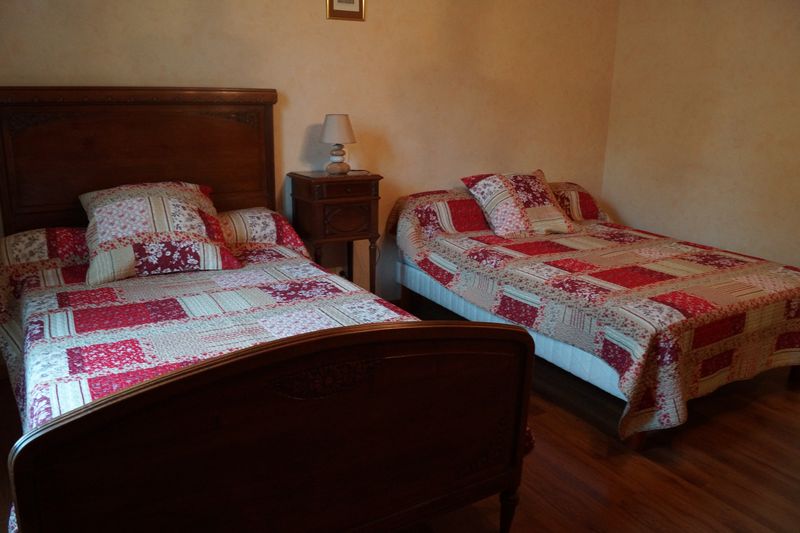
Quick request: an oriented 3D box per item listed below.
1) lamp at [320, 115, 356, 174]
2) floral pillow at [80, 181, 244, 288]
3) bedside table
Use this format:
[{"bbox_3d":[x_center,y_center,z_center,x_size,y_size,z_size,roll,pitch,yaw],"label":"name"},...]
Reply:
[{"bbox_3d":[-0.334,-0.658,3.255,0.190,0.319,0.190,0,15,0],"label":"lamp"},{"bbox_3d":[-1.109,-0.187,2.748,0.610,0.470,0.200,-8,-17,-28],"label":"floral pillow"},{"bbox_3d":[-0.354,-0.068,3.351,0.399,0.877,0.375,-8,18,-28],"label":"bedside table"}]

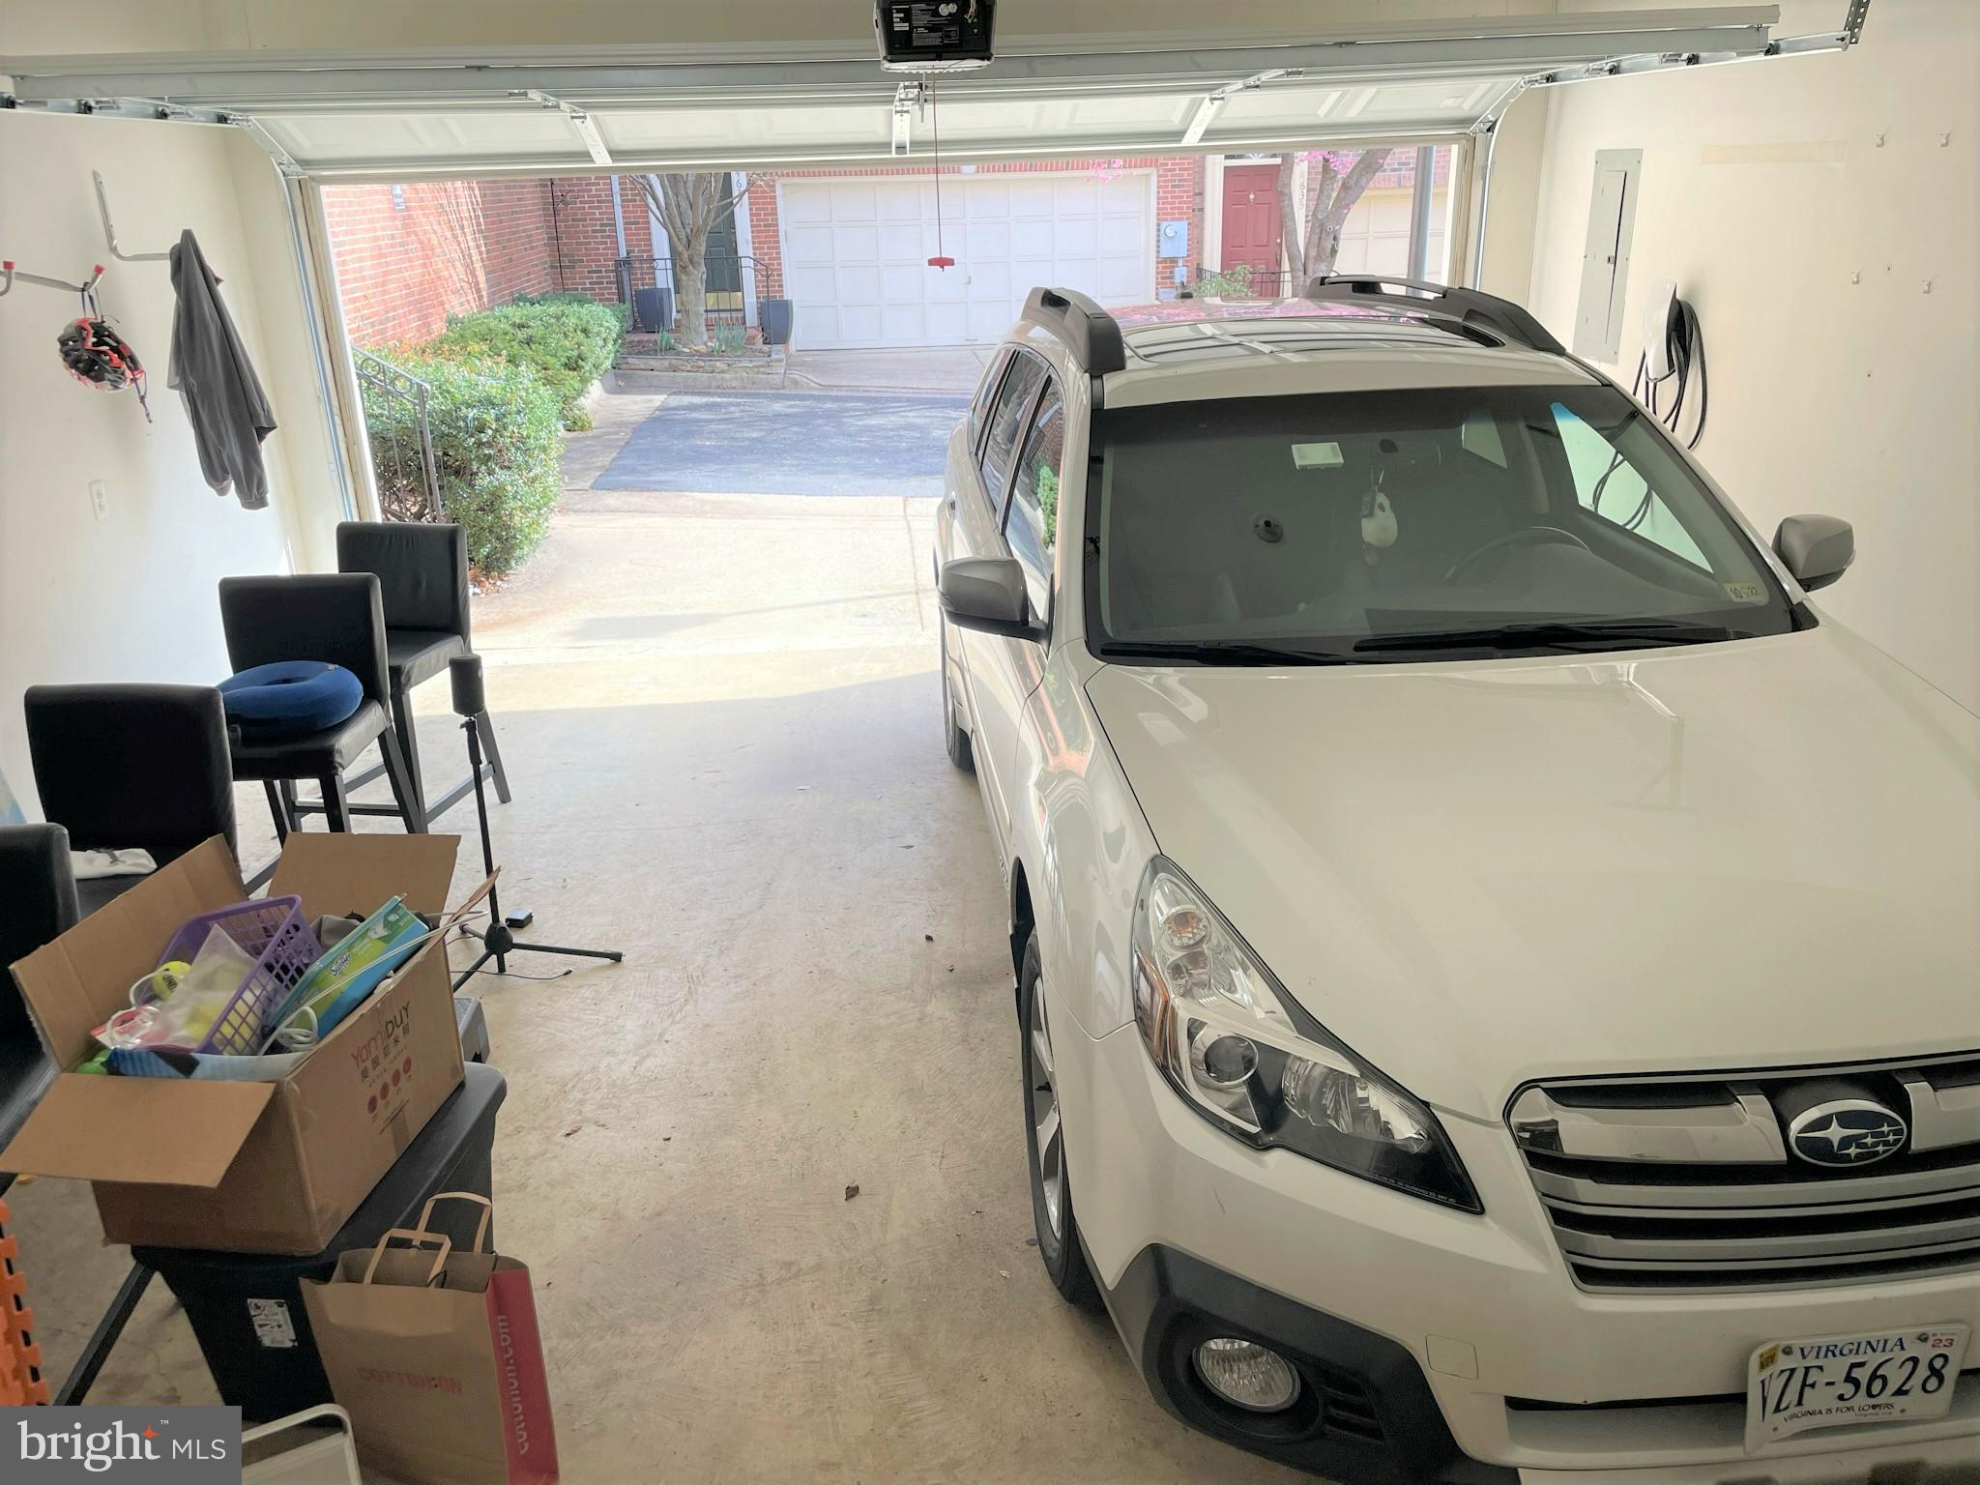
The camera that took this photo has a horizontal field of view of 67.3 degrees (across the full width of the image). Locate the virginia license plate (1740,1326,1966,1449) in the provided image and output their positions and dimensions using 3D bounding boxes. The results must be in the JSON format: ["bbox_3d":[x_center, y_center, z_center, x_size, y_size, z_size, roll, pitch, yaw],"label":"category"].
[{"bbox_3d":[1.087,0.809,1.876,0.300,0.155,0.022,-4,21,-5],"label":"virginia license plate"}]

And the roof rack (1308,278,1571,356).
[{"bbox_3d":[1.266,-1.328,4.463,0.090,0.140,1.980,-4,21,-6],"label":"roof rack"}]

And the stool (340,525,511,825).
[{"bbox_3d":[-1.926,-0.172,4.801,0.447,0.988,0.523,2,21,11],"label":"stool"}]

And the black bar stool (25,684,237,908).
[{"bbox_3d":[-1.921,0.412,3.277,0.447,0.988,0.523,0,21,6],"label":"black bar stool"}]

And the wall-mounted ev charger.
[{"bbox_3d":[2.489,-1.499,5.438,0.118,0.360,0.160,-3,21,-4],"label":"wall-mounted ev charger"}]

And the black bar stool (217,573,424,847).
[{"bbox_3d":[-1.919,0.074,4.159,0.447,0.988,0.523,-2,21,0],"label":"black bar stool"}]

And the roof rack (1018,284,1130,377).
[{"bbox_3d":[0.183,-1.255,4.369,0.090,0.140,1.981,-3,21,-3],"label":"roof rack"}]

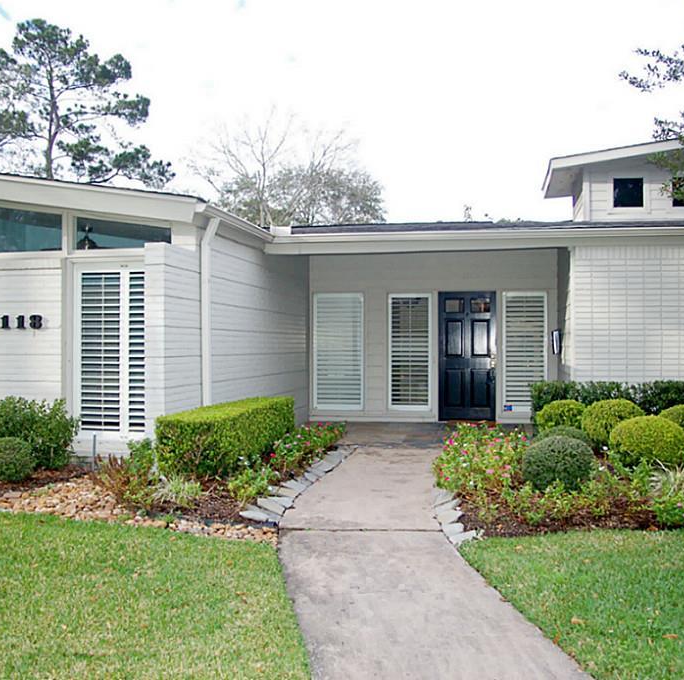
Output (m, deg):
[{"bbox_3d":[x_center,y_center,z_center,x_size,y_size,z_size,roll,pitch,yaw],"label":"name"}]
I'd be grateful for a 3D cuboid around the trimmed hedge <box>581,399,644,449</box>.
[{"bbox_3d":[2.927,0.882,8.300,0.690,0.500,0.690,0,0,10],"label":"trimmed hedge"}]

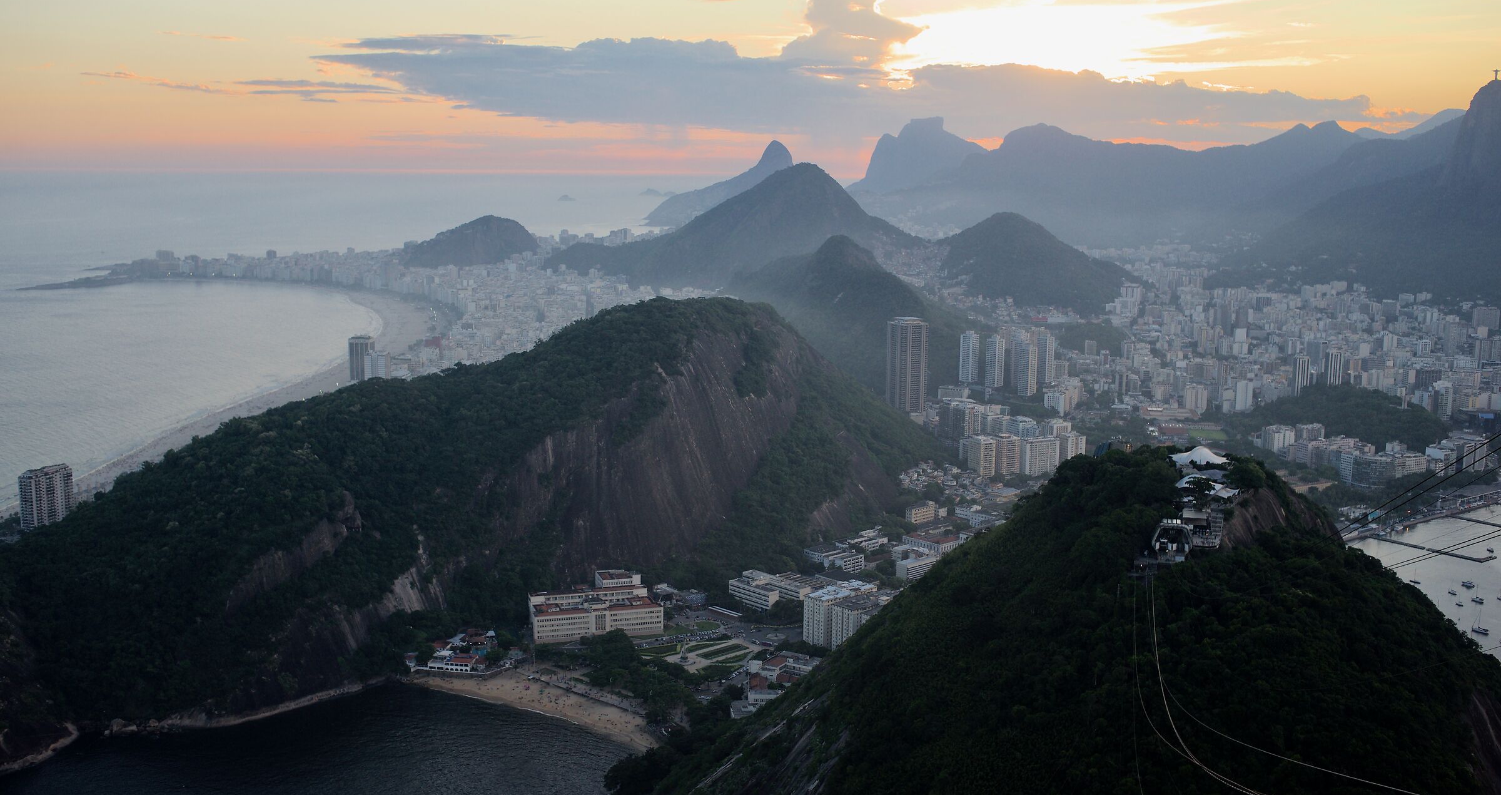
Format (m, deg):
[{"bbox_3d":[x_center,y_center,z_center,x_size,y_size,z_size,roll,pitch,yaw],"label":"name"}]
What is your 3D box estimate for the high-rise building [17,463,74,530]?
[{"bbox_3d":[-713.600,104.100,1483.400,18.500,61.000,46.000,5,10,25],"label":"high-rise building"}]

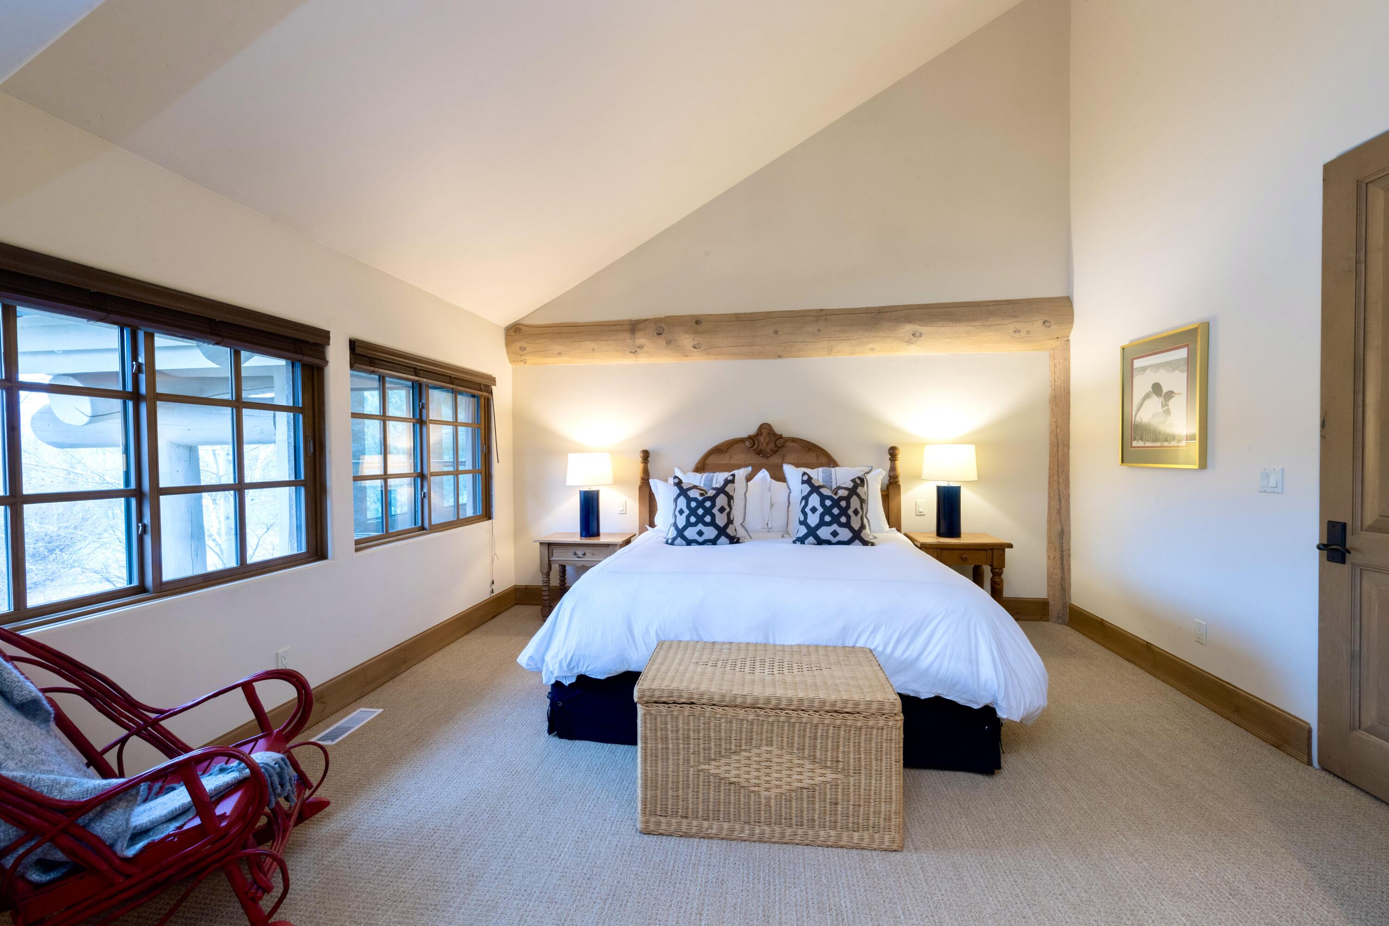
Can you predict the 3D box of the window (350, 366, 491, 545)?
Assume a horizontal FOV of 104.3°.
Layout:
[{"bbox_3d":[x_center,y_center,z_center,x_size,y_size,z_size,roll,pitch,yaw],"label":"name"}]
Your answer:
[{"bbox_3d":[-1.839,-0.058,3.767,0.110,1.080,1.560,0,1,8],"label":"window"}]

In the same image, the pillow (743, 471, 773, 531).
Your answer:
[{"bbox_3d":[0.125,0.327,4.275,0.900,0.500,0.190,0,-16,8],"label":"pillow"}]

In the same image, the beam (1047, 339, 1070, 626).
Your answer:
[{"bbox_3d":[2.779,0.167,4.129,0.155,2.135,0.130,0,1,8],"label":"beam"}]

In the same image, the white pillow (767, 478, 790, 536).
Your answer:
[{"bbox_3d":[1.001,0.289,4.135,0.880,0.500,0.200,0,-11,8],"label":"white pillow"}]

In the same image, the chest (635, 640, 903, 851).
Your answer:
[{"bbox_3d":[0.273,1.042,2.077,0.905,0.520,0.470,0,1,8],"label":"chest"}]

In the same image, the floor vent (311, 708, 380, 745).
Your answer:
[{"bbox_3d":[-1.726,1.304,2.698,0.135,0.013,0.337,0,1,8],"label":"floor vent"}]

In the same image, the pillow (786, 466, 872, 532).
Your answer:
[{"bbox_3d":[0.974,0.292,3.925,0.660,0.570,0.180,0,-19,8],"label":"pillow"}]

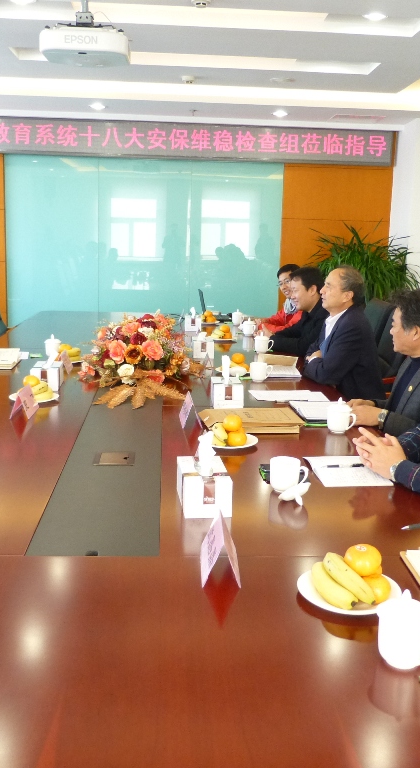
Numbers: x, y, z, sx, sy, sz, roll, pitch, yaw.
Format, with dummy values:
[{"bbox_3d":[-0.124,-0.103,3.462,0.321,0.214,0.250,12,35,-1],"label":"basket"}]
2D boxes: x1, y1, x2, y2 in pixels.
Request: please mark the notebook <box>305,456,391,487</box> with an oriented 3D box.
[{"bbox_3d":[0.445,0.279,2.285,0.218,0.012,0.292,1,12,-4],"label":"notebook"}]

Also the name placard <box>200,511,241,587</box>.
[{"bbox_3d":[0.025,0.353,1.552,0.082,0.097,0.203,1,11,-4],"label":"name placard"}]

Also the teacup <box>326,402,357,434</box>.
[{"bbox_3d":[0.500,0.116,2.709,0.110,0.131,0.096,1,11,-4],"label":"teacup"}]

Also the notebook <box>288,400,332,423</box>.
[{"bbox_3d":[0.481,0.112,3.112,0.220,0.015,0.310,1,12,-1],"label":"notebook"}]

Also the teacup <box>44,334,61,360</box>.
[{"bbox_3d":[-0.940,-0.232,4.258,0.096,0.131,0.110,-1,12,-12],"label":"teacup"}]

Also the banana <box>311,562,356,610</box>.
[{"bbox_3d":[0.254,0.418,1.467,0.050,0.040,0.168,-2,12,-16],"label":"banana"}]

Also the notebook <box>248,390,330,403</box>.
[{"bbox_3d":[0.370,0.052,3.400,0.320,0.010,0.220,1,12,-4],"label":"notebook"}]

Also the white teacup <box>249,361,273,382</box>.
[{"bbox_3d":[0.267,-0.061,3.681,0.114,0.094,0.086,1,12,-4],"label":"white teacup"}]

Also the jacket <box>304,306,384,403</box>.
[{"bbox_3d":[0.726,-0.094,3.843,0.495,0.653,0.495,0,12,-9],"label":"jacket"}]

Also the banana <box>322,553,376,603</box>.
[{"bbox_3d":[0.290,0.405,1.473,0.043,0.043,0.185,-3,12,-20],"label":"banana"}]

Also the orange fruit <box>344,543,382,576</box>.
[{"bbox_3d":[0.310,0.357,1.435,0.075,0.065,0.075,1,12,-4],"label":"orange fruit"}]

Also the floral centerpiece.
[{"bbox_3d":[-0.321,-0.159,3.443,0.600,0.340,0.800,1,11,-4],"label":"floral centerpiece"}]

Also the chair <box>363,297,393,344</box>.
[{"bbox_3d":[0.939,-0.054,5.058,0.650,1.060,0.600,1,11,-4],"label":"chair"}]

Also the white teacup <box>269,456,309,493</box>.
[{"bbox_3d":[0.233,0.269,2.129,0.113,0.089,0.090,1,12,-4],"label":"white teacup"}]

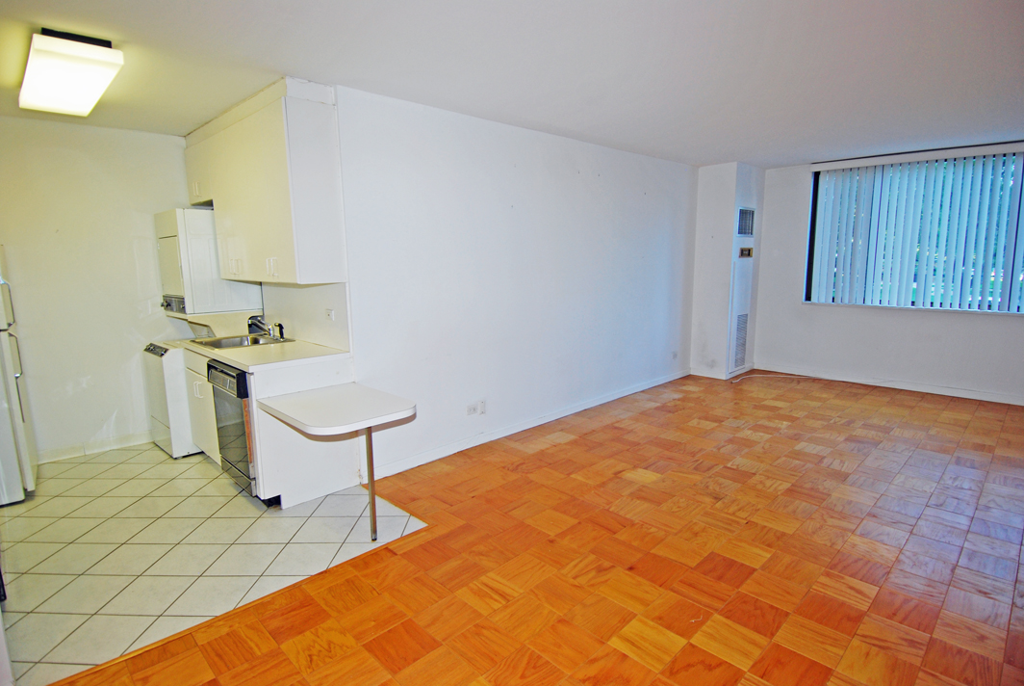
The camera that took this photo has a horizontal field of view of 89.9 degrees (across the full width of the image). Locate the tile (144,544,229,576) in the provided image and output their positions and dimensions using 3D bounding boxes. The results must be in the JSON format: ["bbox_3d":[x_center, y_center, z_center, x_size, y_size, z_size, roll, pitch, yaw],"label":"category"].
[{"bbox_3d":[-1.702,1.144,2.711,0.300,0.010,0.300,0,9,0],"label":"tile"}]

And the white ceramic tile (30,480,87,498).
[{"bbox_3d":[-3.205,1.019,3.599,0.300,0.010,0.300,0,9,0],"label":"white ceramic tile"}]

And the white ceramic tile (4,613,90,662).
[{"bbox_3d":[-1.992,1.230,2.129,0.300,0.010,0.300,0,9,0],"label":"white ceramic tile"}]

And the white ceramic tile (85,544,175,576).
[{"bbox_3d":[-1.985,1.140,2.692,0.298,0.010,0.298,0,9,-1],"label":"white ceramic tile"}]

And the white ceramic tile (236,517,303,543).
[{"bbox_3d":[-1.406,1.097,3.006,0.300,0.010,0.300,0,9,0],"label":"white ceramic tile"}]

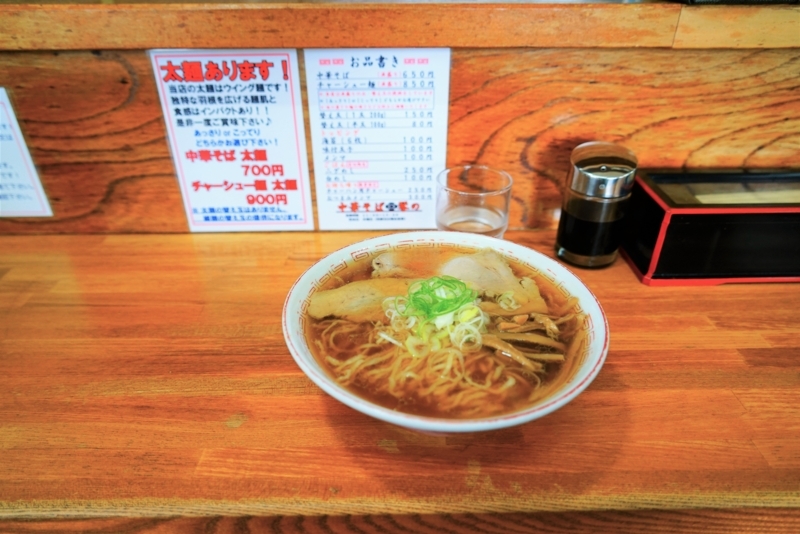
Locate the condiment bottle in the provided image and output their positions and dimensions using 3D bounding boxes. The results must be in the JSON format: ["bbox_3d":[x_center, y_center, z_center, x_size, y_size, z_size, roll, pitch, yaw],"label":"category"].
[{"bbox_3d":[0.205,-0.064,0.556,0.068,0.112,0.068,12,34,19],"label":"condiment bottle"}]

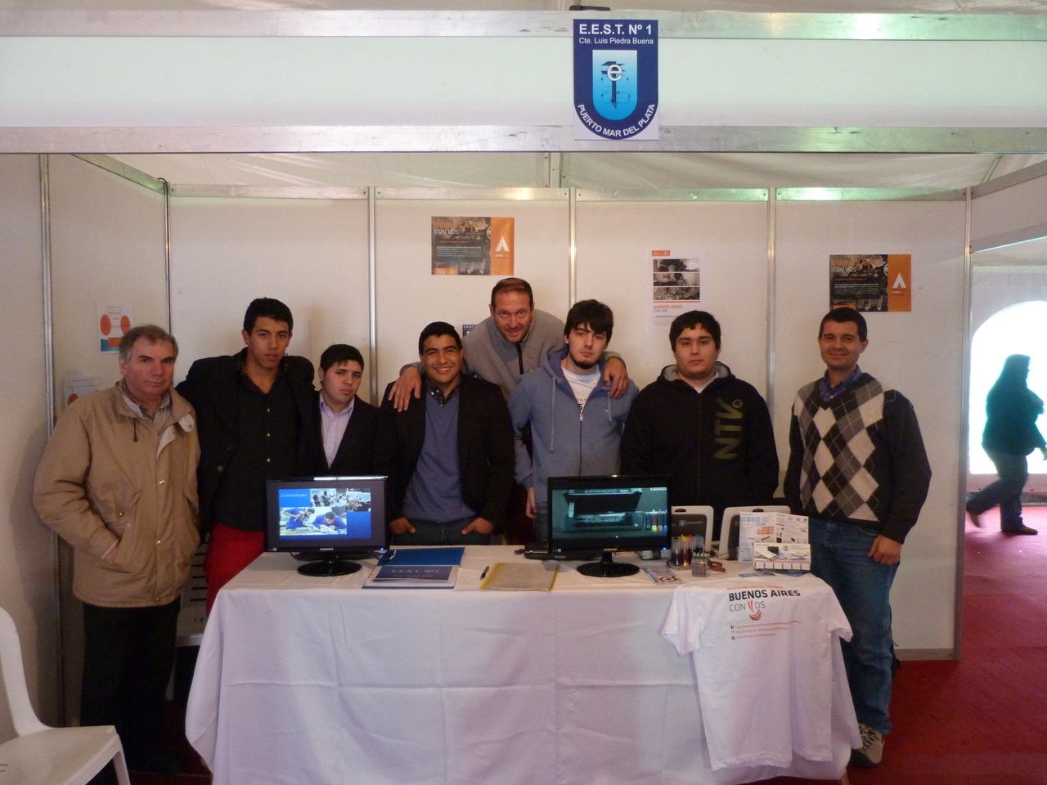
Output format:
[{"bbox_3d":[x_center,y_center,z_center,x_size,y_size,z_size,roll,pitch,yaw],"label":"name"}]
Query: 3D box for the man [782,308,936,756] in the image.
[{"bbox_3d":[1.291,0.554,2.940,0.480,1.759,0.320,2,4,36],"label":"man"}]

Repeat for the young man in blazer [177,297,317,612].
[{"bbox_3d":[-1.118,0.530,3.089,0.600,1.815,0.360,-2,3,-24],"label":"young man in blazer"}]

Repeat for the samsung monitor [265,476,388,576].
[{"bbox_3d":[-0.720,0.478,2.789,0.460,0.340,0.200,-1,3,-6],"label":"samsung monitor"}]

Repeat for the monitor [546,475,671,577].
[{"bbox_3d":[0.315,0.475,2.755,0.460,0.340,0.200,-1,3,-5],"label":"monitor"}]

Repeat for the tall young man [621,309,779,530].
[{"bbox_3d":[0.743,0.543,3.179,0.620,1.763,0.360,0,3,10],"label":"tall young man"}]

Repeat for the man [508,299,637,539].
[{"bbox_3d":[0.223,0.522,3.197,0.540,1.807,0.310,0,3,4],"label":"man"}]

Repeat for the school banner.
[{"bbox_3d":[0.228,-0.771,1.865,0.210,0.297,0.010,0,3,-1],"label":"school banner"}]

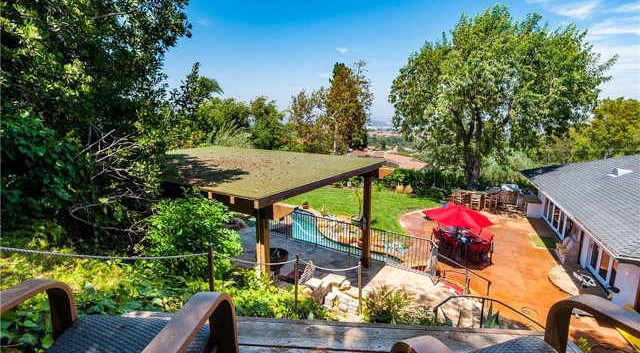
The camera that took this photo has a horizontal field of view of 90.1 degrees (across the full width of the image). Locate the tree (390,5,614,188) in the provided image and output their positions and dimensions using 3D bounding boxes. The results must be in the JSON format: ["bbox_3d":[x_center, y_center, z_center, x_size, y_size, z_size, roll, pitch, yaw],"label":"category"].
[{"bbox_3d":[12.400,-5.018,23.477,14.200,13.800,13.200,5,12,27],"label":"tree"}]

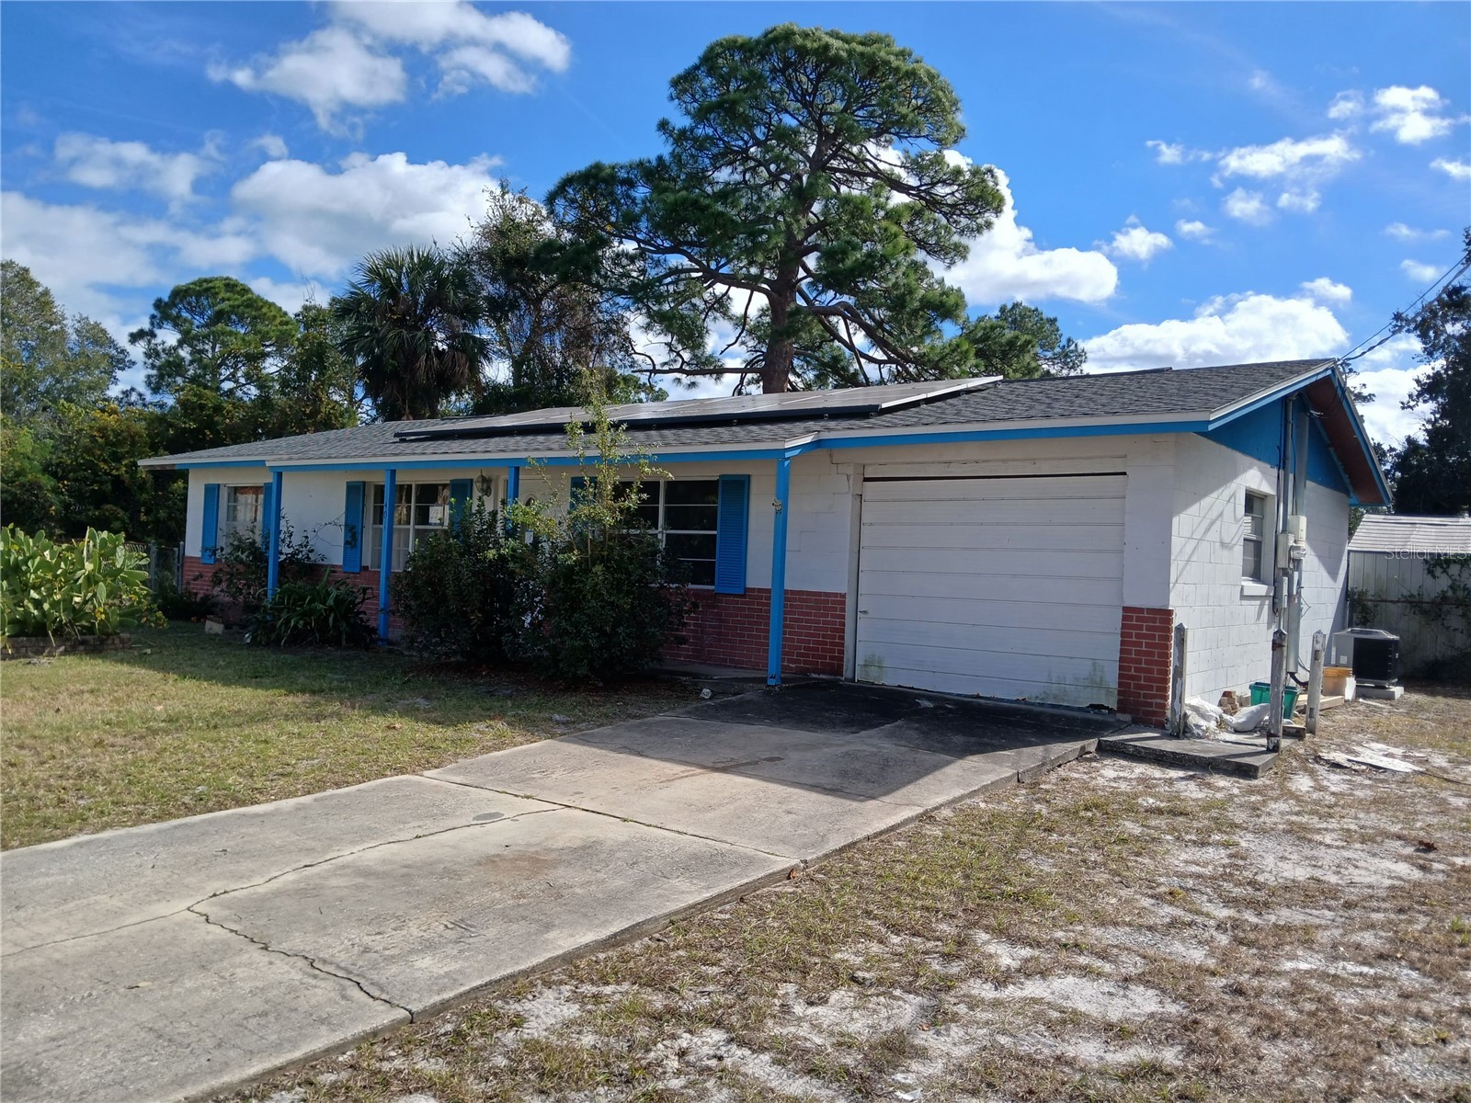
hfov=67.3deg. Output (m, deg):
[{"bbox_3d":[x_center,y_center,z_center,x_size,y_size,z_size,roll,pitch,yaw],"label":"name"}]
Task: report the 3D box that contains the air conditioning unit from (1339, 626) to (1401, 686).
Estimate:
[{"bbox_3d":[7.889,1.303,13.778,0.640,0.700,0.640,2,-1,39],"label":"air conditioning unit"}]

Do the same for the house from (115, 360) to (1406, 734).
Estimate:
[{"bbox_3d":[-1.151,-0.510,17.986,19.170,3.910,9.300,2,-1,39],"label":"house"}]

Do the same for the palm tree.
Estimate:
[{"bbox_3d":[-9.313,-3.623,30.934,4.200,9.885,4.200,2,-1,39],"label":"palm tree"}]

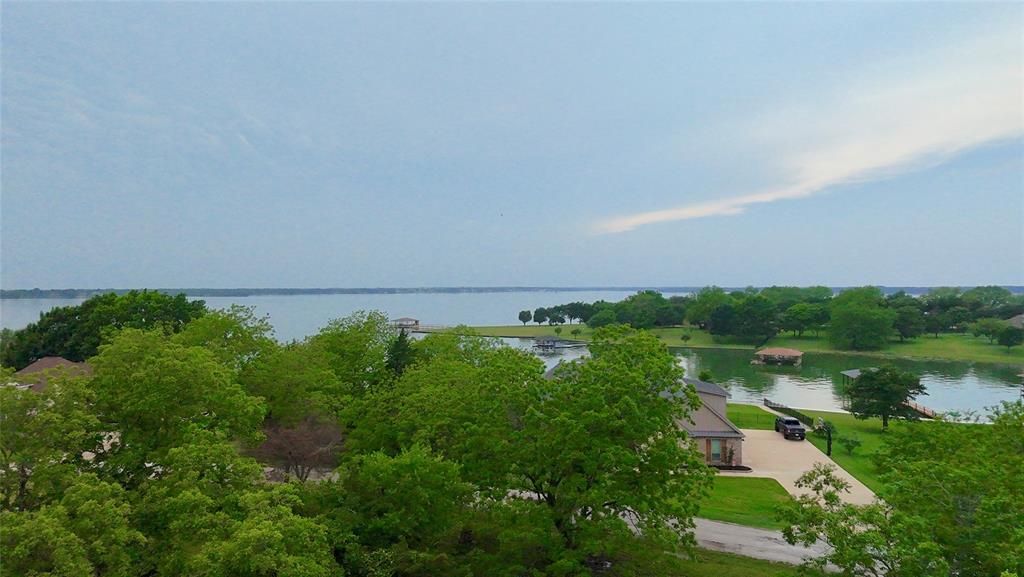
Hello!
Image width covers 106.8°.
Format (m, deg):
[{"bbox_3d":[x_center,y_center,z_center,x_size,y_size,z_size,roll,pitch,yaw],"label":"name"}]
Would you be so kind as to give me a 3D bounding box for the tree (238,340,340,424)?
[{"bbox_3d":[-23.400,10.200,40.000,9.600,9.400,9.000,0,0,0],"label":"tree"}]

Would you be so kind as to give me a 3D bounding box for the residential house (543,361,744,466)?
[{"bbox_3d":[12.000,11.600,40.000,18.500,7.900,14.500,0,0,5],"label":"residential house"}]

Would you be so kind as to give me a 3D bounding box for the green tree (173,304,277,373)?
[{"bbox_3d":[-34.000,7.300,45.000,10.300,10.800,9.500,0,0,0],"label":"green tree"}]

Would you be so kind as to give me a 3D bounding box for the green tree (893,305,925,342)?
[{"bbox_3d":[118.000,10.400,113.000,8.000,11.200,7.500,0,0,0],"label":"green tree"}]

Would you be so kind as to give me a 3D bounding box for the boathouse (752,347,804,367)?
[{"bbox_3d":[63.500,15.900,90.500,10.000,3.900,7.500,0,0,11],"label":"boathouse"}]

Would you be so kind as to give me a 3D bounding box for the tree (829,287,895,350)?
[{"bbox_3d":[96.600,8.300,105.000,13.000,16.400,12.500,0,0,0],"label":"tree"}]

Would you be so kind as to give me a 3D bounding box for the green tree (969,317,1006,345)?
[{"bbox_3d":[153.640,13.750,123.000,7.670,9.380,7.670,0,0,0],"label":"green tree"}]

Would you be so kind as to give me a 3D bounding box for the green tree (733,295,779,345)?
[{"bbox_3d":[83.020,10.580,130.000,13.230,17.050,13.230,0,0,0],"label":"green tree"}]

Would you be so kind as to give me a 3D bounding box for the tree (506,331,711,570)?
[{"bbox_3d":[5.630,9.710,23.200,11.680,14.780,11.680,0,0,0],"label":"tree"}]

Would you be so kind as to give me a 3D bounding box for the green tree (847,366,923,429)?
[{"bbox_3d":[48.840,14.400,50.000,7.310,8.280,7.310,0,0,0],"label":"green tree"}]

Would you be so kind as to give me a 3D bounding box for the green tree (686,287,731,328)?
[{"bbox_3d":[76.500,7.400,148.000,15.000,16.200,14.000,0,0,0],"label":"green tree"}]

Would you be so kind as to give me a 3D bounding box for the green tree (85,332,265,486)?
[{"bbox_3d":[-27.590,10.250,32.300,11.000,13.700,11.000,0,0,0],"label":"green tree"}]

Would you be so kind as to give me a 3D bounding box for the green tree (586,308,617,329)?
[{"bbox_3d":[41.830,14.080,178.000,13.660,9.440,13.660,0,0,0],"label":"green tree"}]

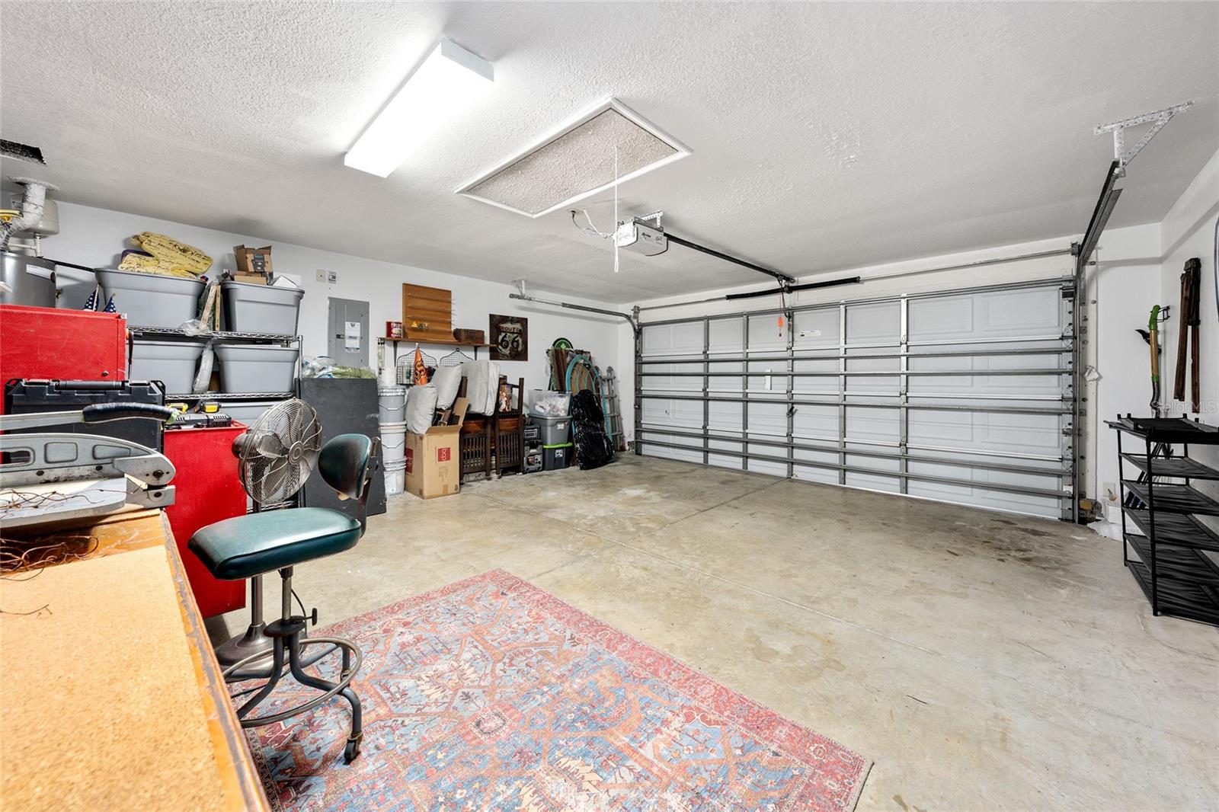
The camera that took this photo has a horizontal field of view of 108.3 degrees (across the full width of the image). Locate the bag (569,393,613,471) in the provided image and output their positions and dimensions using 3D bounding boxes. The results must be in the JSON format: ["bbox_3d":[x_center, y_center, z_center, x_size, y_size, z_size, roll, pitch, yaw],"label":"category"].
[{"bbox_3d":[-0.245,0.298,6.184,0.460,1.040,0.600,3,3,44],"label":"bag"}]

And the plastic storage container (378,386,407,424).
[{"bbox_3d":[-2.277,-0.016,4.595,0.285,0.380,0.285,3,3,44],"label":"plastic storage container"}]

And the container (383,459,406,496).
[{"bbox_3d":[-2.269,0.718,4.632,0.300,0.385,0.300,3,4,44],"label":"container"}]

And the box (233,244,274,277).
[{"bbox_3d":[-2.911,-1.192,3.601,0.190,0.220,0.200,-1,3,-26],"label":"box"}]

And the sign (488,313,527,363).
[{"bbox_3d":[-1.336,-0.900,5.893,0.020,0.575,0.585,3,3,44],"label":"sign"}]

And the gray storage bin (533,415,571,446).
[{"bbox_3d":[-0.823,0.312,6.059,0.480,0.360,0.390,3,3,44],"label":"gray storage bin"}]

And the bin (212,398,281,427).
[{"bbox_3d":[-3.047,0.165,3.773,0.420,0.400,0.560,3,3,44],"label":"bin"}]

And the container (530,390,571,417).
[{"bbox_3d":[-0.826,-0.017,6.058,0.460,0.335,0.410,3,4,44],"label":"container"}]

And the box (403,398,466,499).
[{"bbox_3d":[-1.896,0.423,4.715,0.560,0.960,0.430,3,4,44],"label":"box"}]

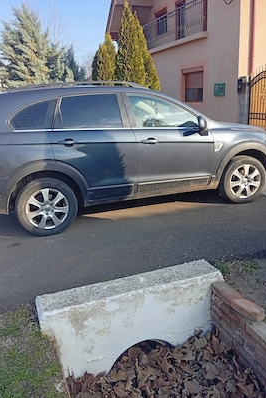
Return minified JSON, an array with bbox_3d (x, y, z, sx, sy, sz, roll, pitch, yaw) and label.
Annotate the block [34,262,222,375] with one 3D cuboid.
[{"bbox_3d":[0.010,1.030,2.691,1.530,0.660,0.260,-9,17,-16],"label":"block"}]

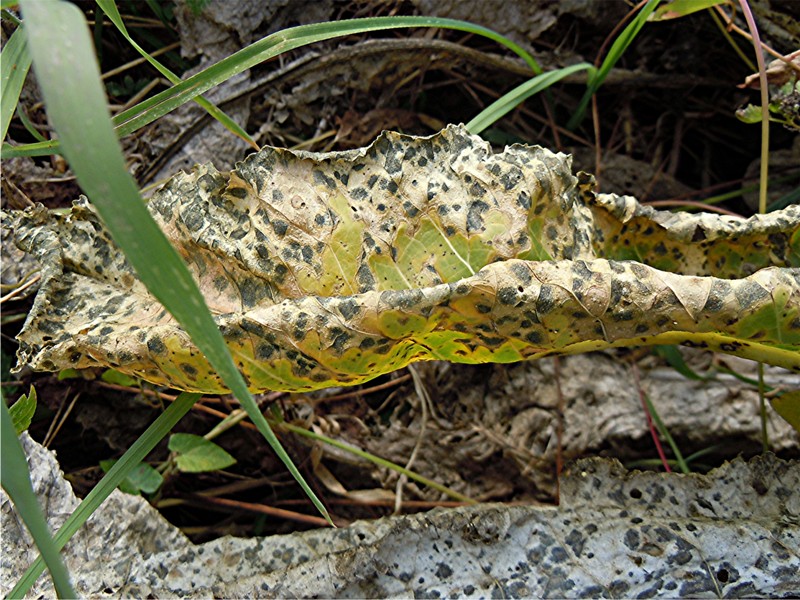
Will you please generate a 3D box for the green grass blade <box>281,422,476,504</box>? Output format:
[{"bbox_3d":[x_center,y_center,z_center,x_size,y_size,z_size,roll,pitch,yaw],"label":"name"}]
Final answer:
[{"bbox_3d":[-0.015,0.099,0.420,0.137,0.006,0.004,20,77,9],"label":"green grass blade"}]

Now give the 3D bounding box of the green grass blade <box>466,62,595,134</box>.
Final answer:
[{"bbox_3d":[0.086,-0.132,0.460,0.120,0.011,0.014,-31,10,-16],"label":"green grass blade"}]

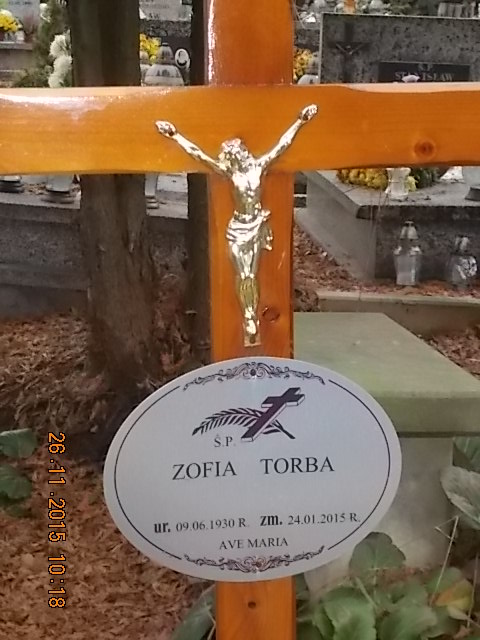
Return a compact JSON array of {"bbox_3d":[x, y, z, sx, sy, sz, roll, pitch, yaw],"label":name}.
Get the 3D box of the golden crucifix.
[{"bbox_3d":[0.009,-0.086,1.591,0.162,0.242,0.032,-6,15,-7],"label":"golden crucifix"}]

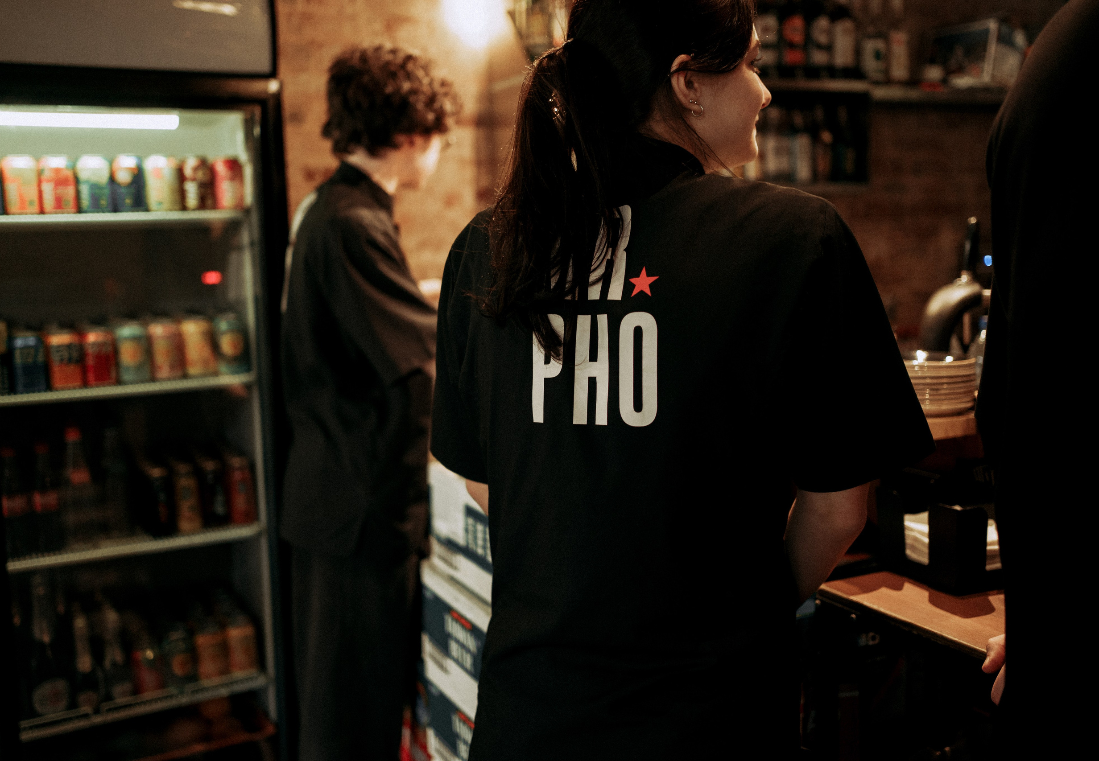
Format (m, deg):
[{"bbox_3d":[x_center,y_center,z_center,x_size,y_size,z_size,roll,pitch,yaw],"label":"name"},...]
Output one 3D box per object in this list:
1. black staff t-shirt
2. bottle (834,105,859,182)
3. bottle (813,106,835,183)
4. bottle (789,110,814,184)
[{"bbox_3d":[0.145,0.112,1.320,0.580,0.770,0.340,3,10,22],"label":"black staff t-shirt"},{"bbox_3d":[1.048,-0.841,3.920,0.080,0.268,0.080,-1,9,0],"label":"bottle"},{"bbox_3d":[0.957,-0.829,3.880,0.077,0.268,0.077,-6,11,-29],"label":"bottle"},{"bbox_3d":[0.874,-0.810,3.850,0.080,0.260,0.080,-1,9,0],"label":"bottle"}]

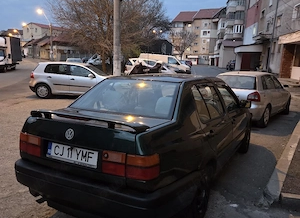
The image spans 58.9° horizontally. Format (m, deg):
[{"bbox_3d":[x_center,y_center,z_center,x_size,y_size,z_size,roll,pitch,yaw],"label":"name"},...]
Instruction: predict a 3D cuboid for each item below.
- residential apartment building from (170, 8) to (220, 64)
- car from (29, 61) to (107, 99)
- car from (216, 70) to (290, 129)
[{"bbox_3d":[15.768,-24.246,90.133,17.500,19.000,12.000,3,10,10],"label":"residential apartment building"},{"bbox_3d":[-2.842,-1.219,11.390,4.204,1.485,1.759,3,10,10],"label":"car"},{"bbox_3d":[3.014,-0.489,8.028,1.735,1.427,4.152,9,13,37],"label":"car"}]

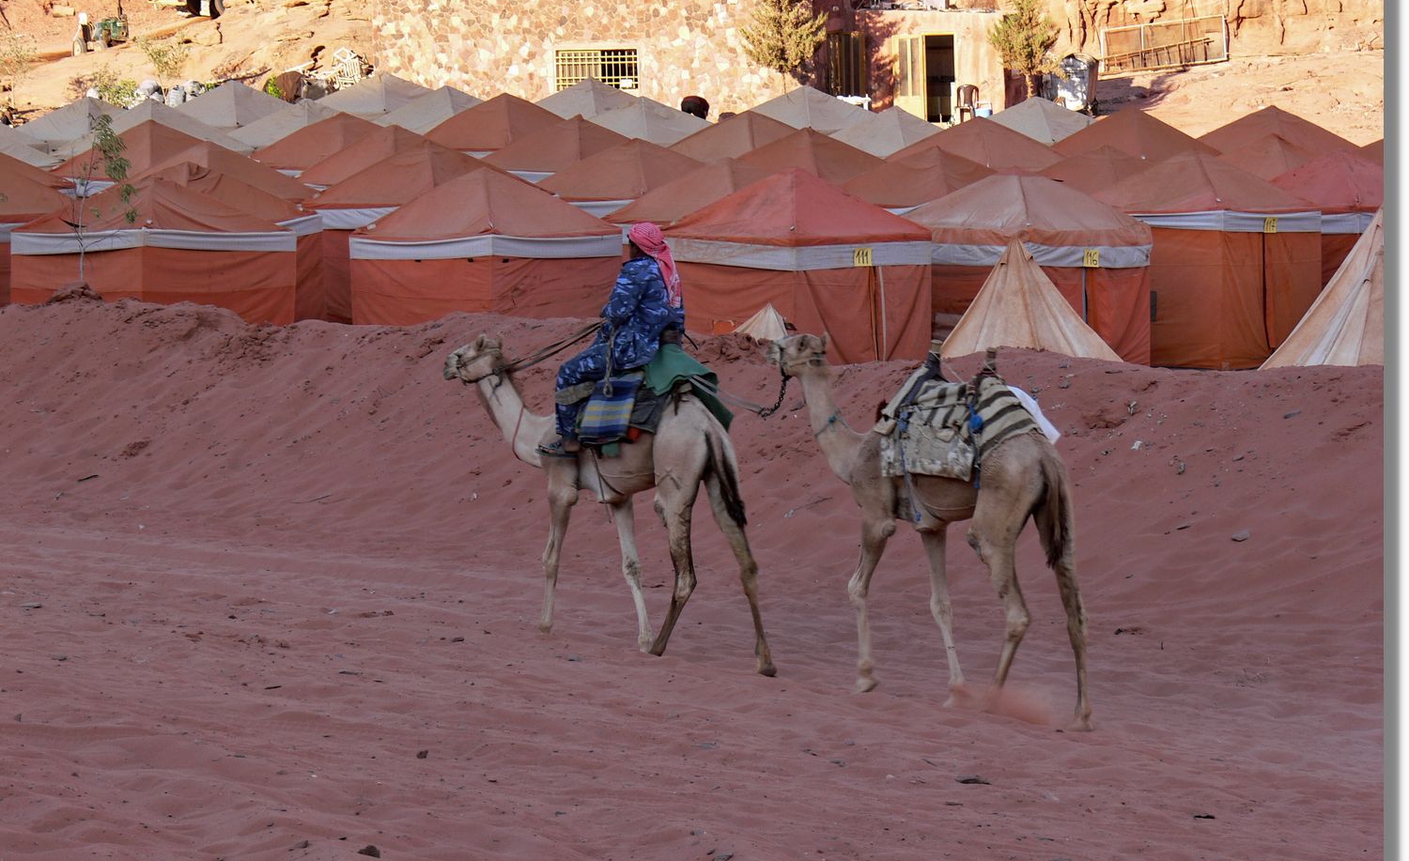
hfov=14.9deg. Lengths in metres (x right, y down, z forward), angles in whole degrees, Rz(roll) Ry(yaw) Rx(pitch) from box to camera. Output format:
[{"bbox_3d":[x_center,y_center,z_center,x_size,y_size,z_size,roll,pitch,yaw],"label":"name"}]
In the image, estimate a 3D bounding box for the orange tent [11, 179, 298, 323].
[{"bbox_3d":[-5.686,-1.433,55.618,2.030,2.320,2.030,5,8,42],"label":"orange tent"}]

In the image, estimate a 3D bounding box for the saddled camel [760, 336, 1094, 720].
[{"bbox_3d":[1.280,0.561,31.800,2.500,2.170,0.650,4,6,45],"label":"saddled camel"}]

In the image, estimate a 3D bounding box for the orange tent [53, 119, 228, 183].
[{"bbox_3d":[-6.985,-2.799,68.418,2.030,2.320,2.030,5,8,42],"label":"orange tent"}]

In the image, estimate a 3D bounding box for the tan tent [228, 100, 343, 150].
[{"bbox_3d":[-5.999,-3.775,81.112,2.150,2.400,2.150,5,7,41],"label":"tan tent"}]

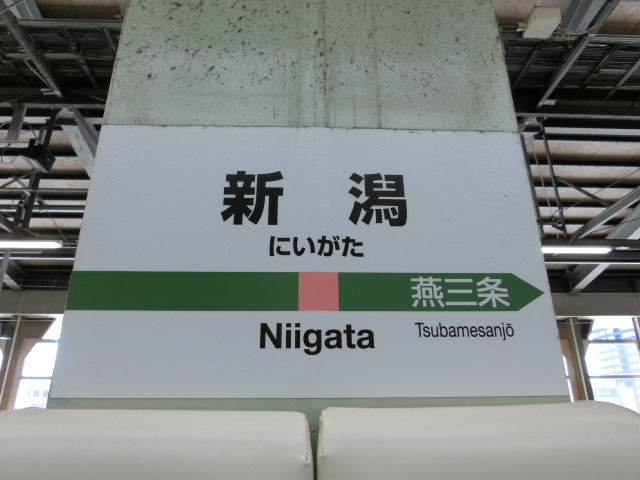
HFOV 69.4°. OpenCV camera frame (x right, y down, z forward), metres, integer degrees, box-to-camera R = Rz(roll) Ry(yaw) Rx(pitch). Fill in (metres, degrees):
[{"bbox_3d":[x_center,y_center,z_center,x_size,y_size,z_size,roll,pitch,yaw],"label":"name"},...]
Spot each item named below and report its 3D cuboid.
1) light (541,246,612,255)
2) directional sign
[{"bbox_3d":[3.377,0.141,6.276,1.220,0.090,0.090,0,-21,-2],"label":"light"},{"bbox_3d":[-0.017,0.109,0.968,0.987,0.082,0.015,0,-21,-2],"label":"directional sign"}]

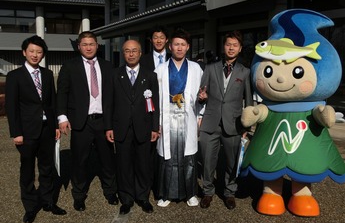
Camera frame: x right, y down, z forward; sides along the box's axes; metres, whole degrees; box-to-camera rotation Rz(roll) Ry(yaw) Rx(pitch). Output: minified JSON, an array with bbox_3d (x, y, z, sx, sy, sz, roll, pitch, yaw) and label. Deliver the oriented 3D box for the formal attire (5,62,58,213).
[{"bbox_3d":[-1.315,0.255,3.677,0.440,1.417,0.360,-2,7,-18],"label":"formal attire"}]

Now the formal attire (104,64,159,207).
[{"bbox_3d":[-0.392,0.243,3.808,0.501,1.387,0.330,0,7,-4],"label":"formal attire"}]

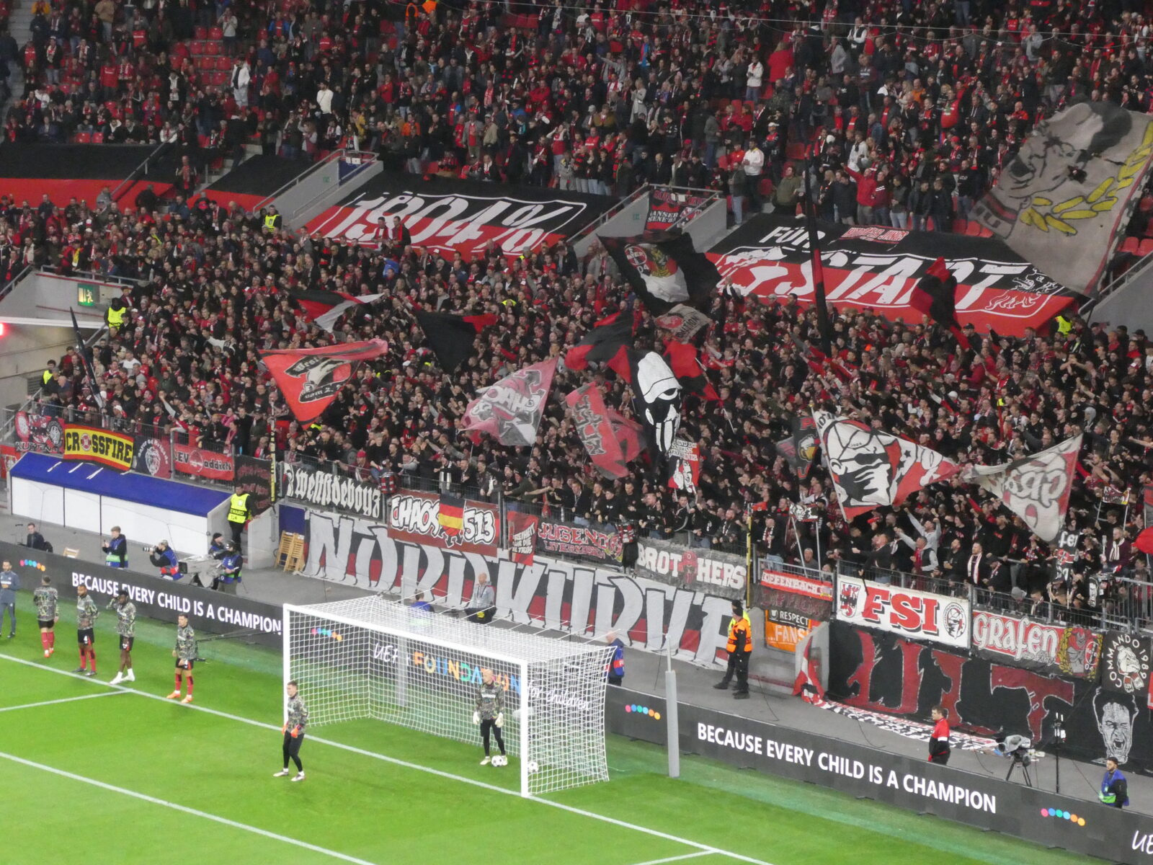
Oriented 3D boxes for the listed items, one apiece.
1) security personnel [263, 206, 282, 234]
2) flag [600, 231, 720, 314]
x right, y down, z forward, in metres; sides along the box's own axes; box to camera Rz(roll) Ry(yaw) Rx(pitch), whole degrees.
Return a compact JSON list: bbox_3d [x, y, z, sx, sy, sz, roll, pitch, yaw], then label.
[{"bbox_3d":[-8.230,-5.274,121.811,0.550,1.780,0.380,5,9,31],"label":"security personnel"},{"bbox_3d":[1.947,-3.736,105.075,2.700,1.950,0.500,3,8,18],"label":"flag"}]

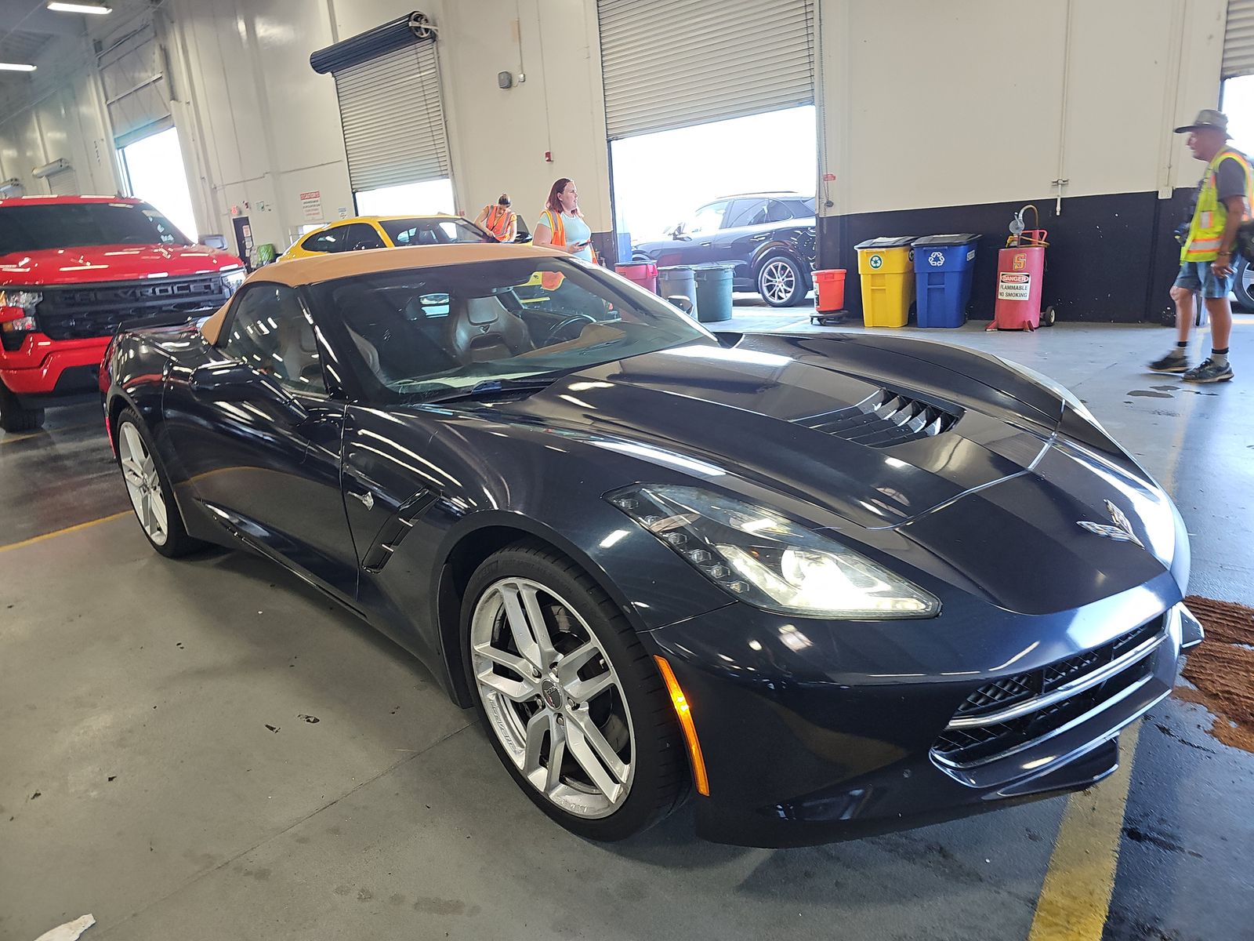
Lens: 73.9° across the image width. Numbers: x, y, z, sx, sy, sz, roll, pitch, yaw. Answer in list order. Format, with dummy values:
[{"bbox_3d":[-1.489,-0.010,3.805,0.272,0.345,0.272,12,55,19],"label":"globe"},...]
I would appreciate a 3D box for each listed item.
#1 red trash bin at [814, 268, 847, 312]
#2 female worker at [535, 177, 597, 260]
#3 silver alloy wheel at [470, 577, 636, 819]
[{"bbox_3d":[2.438,-2.148,9.952,0.405,0.440,0.405,10,21,40],"label":"red trash bin"},{"bbox_3d":[-0.412,-1.302,6.163,0.420,1.660,0.500,8,20,36],"label":"female worker"},{"bbox_3d":[-0.090,0.442,1.779,0.210,0.515,0.515,-19,21,-42],"label":"silver alloy wheel"}]

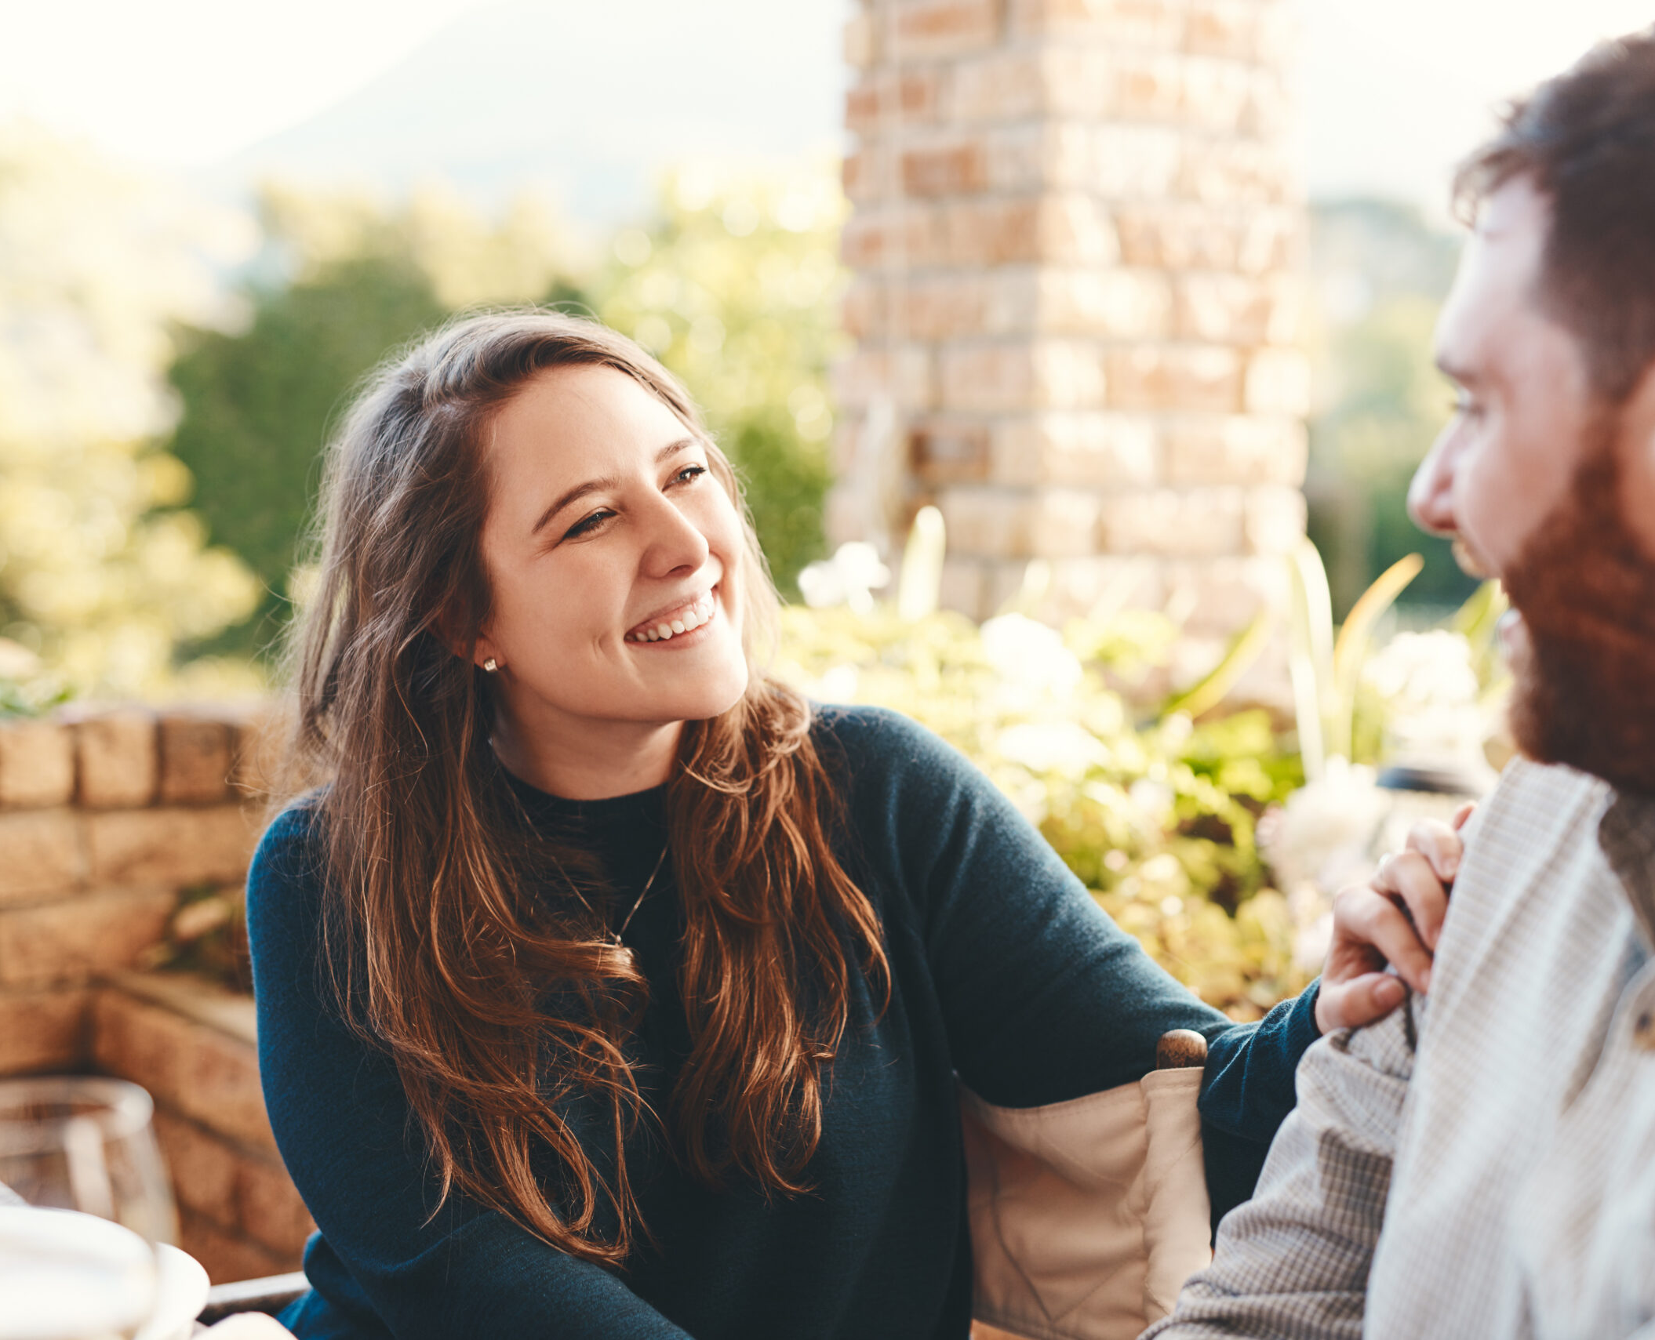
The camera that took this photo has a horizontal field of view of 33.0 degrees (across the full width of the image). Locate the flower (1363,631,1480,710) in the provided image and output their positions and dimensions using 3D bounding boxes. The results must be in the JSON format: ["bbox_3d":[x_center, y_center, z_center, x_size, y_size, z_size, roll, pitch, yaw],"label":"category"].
[{"bbox_3d":[0.420,0.001,1.970,0.082,0.055,0.078,0,2,0],"label":"flower"}]

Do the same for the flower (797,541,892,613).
[{"bbox_3d":[0.013,-0.072,2.150,0.072,0.055,0.065,0,2,0],"label":"flower"}]

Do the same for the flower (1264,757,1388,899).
[{"bbox_3d":[0.336,0.106,1.880,0.083,0.094,0.080,0,2,0],"label":"flower"}]

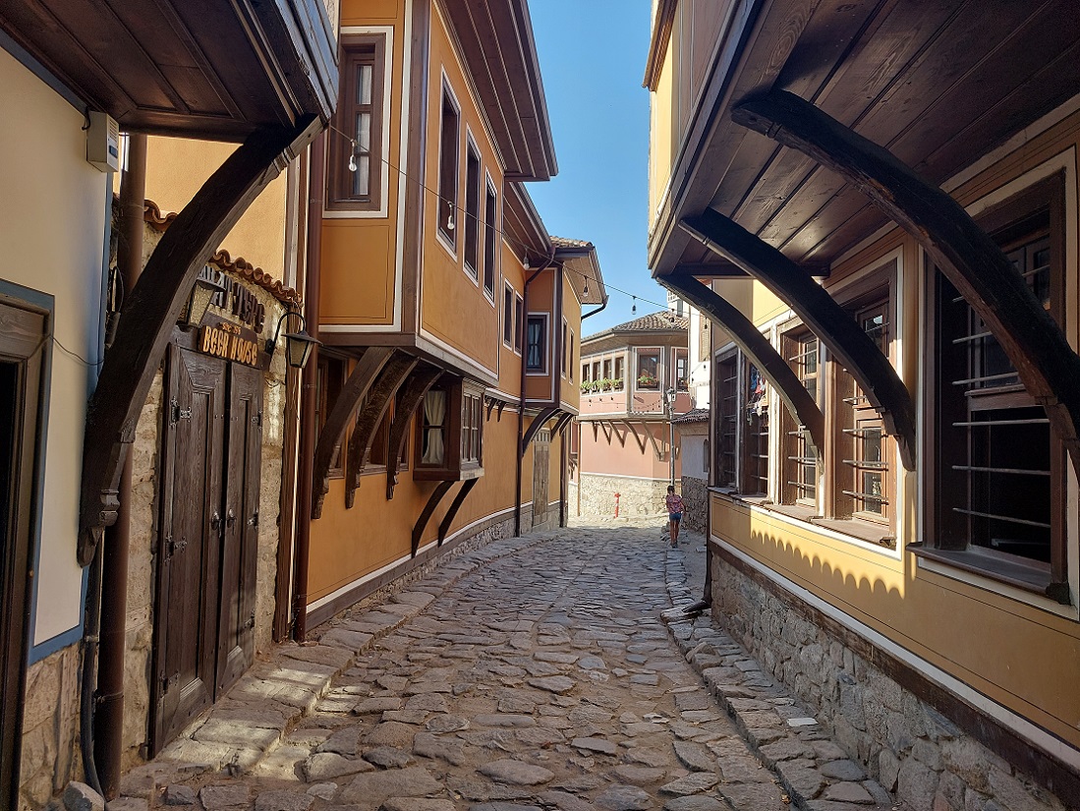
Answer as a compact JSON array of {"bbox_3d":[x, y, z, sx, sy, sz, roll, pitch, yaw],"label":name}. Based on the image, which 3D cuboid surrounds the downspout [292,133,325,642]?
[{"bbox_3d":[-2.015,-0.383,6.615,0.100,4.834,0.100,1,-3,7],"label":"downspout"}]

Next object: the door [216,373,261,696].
[{"bbox_3d":[-1.887,0.744,4.688,0.070,1.970,0.665,2,-3,-3],"label":"door"}]

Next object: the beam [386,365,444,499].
[{"bbox_3d":[-1.402,0.308,8.544,0.586,1.535,0.160,1,-3,5],"label":"beam"}]

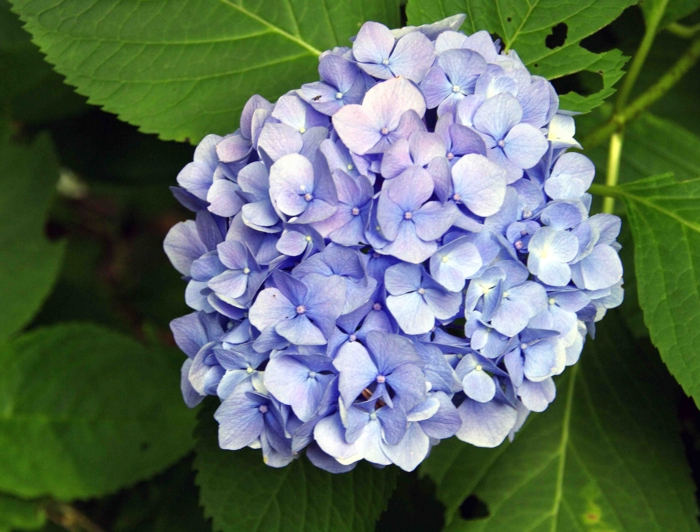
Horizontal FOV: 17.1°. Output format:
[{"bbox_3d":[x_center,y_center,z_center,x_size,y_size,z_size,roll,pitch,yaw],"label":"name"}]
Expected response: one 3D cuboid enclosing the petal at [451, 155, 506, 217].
[{"bbox_3d":[0.047,-0.029,0.846,0.022,0.005,0.020,45,79,-1],"label":"petal"}]

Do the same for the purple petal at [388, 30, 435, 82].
[{"bbox_3d":[0.024,-0.082,0.910,0.018,0.005,0.021,-12,71,-12],"label":"purple petal"}]

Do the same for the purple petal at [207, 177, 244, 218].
[{"bbox_3d":[-0.047,-0.025,0.876,0.016,0.005,0.015,-12,80,19],"label":"purple petal"}]

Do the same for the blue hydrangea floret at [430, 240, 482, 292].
[{"bbox_3d":[0.039,0.000,0.852,0.019,0.019,0.010,6,5,-8],"label":"blue hydrangea floret"}]

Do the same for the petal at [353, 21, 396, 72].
[{"bbox_3d":[0.010,-0.086,0.914,0.016,0.005,0.018,-11,65,5],"label":"petal"}]

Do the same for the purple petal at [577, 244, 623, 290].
[{"bbox_3d":[0.095,0.001,0.886,0.018,0.018,0.005,5,3,-24],"label":"purple petal"}]

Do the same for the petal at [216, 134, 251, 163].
[{"bbox_3d":[-0.044,-0.045,0.890,0.015,0.006,0.013,-14,62,16],"label":"petal"}]

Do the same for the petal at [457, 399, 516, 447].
[{"bbox_3d":[0.047,0.055,0.810,0.021,0.019,0.006,0,24,-6],"label":"petal"}]

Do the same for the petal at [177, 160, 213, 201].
[{"bbox_3d":[-0.058,-0.033,0.887,0.016,0.005,0.016,1,79,24],"label":"petal"}]

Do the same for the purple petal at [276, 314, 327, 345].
[{"bbox_3d":[-0.018,0.023,0.853,0.019,0.014,0.006,-6,26,12],"label":"purple petal"}]

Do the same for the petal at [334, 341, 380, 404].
[{"bbox_3d":[0.002,0.039,0.850,0.017,0.024,0.006,7,18,4],"label":"petal"}]

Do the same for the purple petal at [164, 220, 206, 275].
[{"bbox_3d":[-0.064,-0.007,0.918,0.020,0.021,0.005,0,0,30],"label":"purple petal"}]

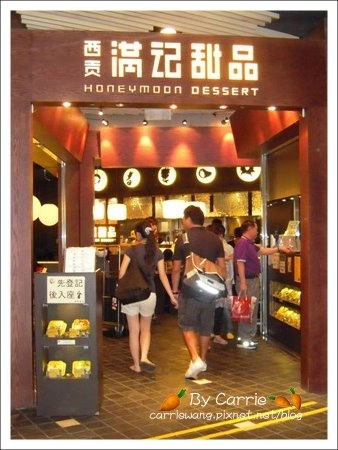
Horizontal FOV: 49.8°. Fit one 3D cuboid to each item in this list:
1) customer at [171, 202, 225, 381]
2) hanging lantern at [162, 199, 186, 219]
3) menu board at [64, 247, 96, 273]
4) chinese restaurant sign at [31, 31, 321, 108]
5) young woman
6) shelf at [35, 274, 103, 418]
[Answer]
[{"bbox_3d":[0.304,0.670,3.750,0.540,1.720,0.450,0,0,-7],"label":"customer"},{"bbox_3d":[0.105,-0.297,6.800,0.450,0.350,0.450,0,0,0],"label":"hanging lantern"},{"bbox_3d":[-0.727,0.290,3.020,0.250,0.215,0.050,0,0,-3],"label":"menu board"},{"bbox_3d":[0.120,-1.360,3.260,2.660,0.610,0.150,0,0,-6],"label":"chinese restaurant sign"},{"bbox_3d":[-0.224,0.735,3.820,0.580,1.590,0.400,0,0,0],"label":"young woman"},{"bbox_3d":[-0.825,0.963,3.080,0.500,1.150,0.280,0,0,-2],"label":"shelf"}]

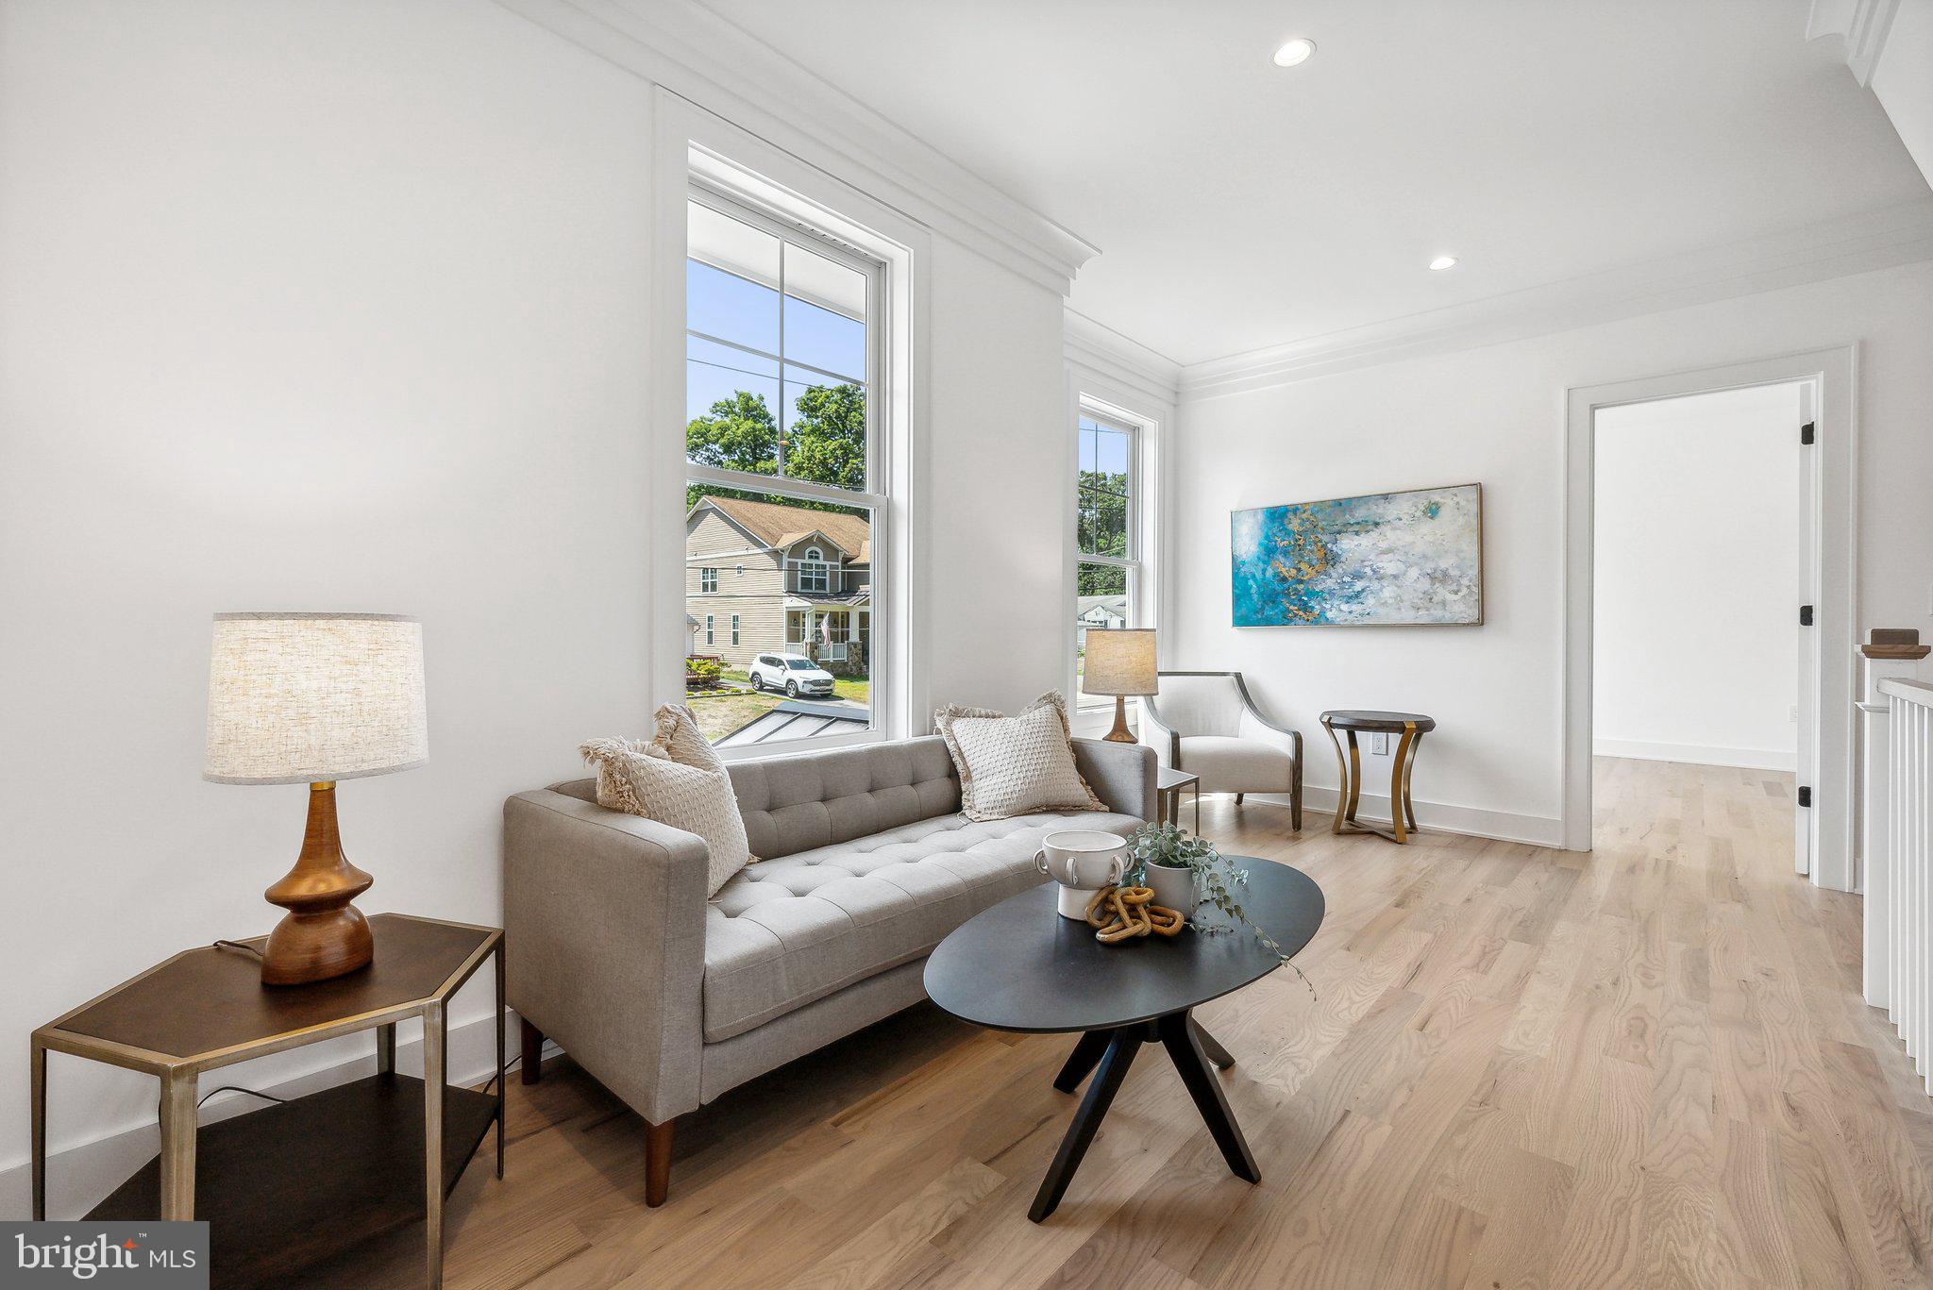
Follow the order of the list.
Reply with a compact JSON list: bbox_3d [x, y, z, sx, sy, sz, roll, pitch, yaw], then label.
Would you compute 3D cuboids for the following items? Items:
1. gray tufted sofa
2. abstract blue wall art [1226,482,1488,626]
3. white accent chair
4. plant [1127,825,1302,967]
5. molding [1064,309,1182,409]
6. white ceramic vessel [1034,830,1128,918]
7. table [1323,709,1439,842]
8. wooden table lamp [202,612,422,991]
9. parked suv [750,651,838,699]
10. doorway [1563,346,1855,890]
[{"bbox_3d":[-0.215,0.675,2.344,0.750,0.690,1.815,1,1,42],"label":"gray tufted sofa"},{"bbox_3d":[2.128,-0.463,4.526,1.310,0.710,0.045,1,1,42],"label":"abstract blue wall art"},{"bbox_3d":[1.364,0.577,4.537,0.720,0.800,0.740,0,1,-8],"label":"white accent chair"},{"bbox_3d":[0.505,0.489,1.684,0.350,0.205,0.250,1,1,42],"label":"plant"},{"bbox_3d":[0.872,-1.645,4.593,0.140,0.210,1.600,1,1,42],"label":"molding"},{"bbox_3d":[0.256,0.502,1.745,0.200,0.155,0.200,0,1,0],"label":"white ceramic vessel"},{"bbox_3d":[2.154,0.677,4.232,0.540,0.605,0.540,1,1,42],"label":"table"},{"bbox_3d":[-1.107,0.252,1.379,0.300,0.610,0.300,1,1,42],"label":"wooden table lamp"},{"bbox_3d":[-8.248,1.411,38.000,4.780,1.700,1.900,3,3,42],"label":"parked suv"},{"bbox_3d":[3.254,-0.113,3.596,0.940,2.200,0.150,1,1,42],"label":"doorway"}]

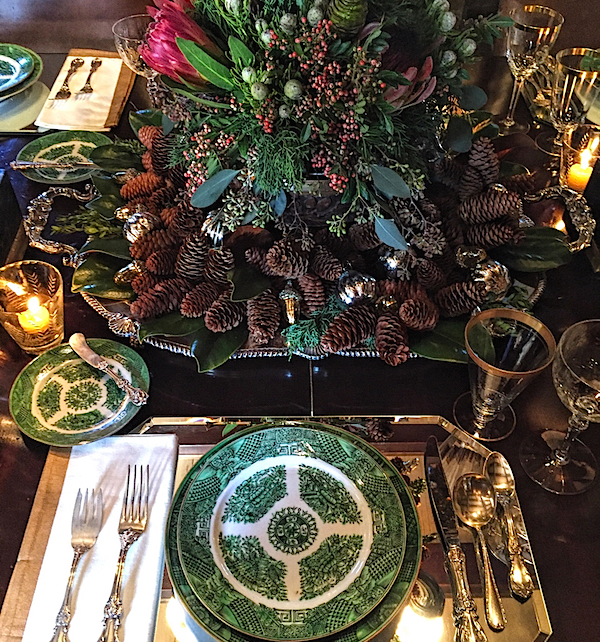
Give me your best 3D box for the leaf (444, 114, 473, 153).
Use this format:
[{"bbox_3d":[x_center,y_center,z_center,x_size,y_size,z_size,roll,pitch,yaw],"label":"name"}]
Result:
[{"bbox_3d":[0.224,-0.267,0.953,0.042,0.058,0.012,7,14,6],"label":"leaf"}]

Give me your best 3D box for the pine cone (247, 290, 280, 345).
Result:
[{"bbox_3d":[-0.043,-0.004,0.792,0.040,0.040,0.074,2,54,2],"label":"pine cone"}]

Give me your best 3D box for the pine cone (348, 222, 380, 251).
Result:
[{"bbox_3d":[0.094,-0.121,0.922,0.066,0.038,0.038,-32,54,-33],"label":"pine cone"}]

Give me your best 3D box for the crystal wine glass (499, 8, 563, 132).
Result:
[{"bbox_3d":[0.372,-0.408,1.117,0.087,0.193,0.087,0,46,0],"label":"crystal wine glass"}]

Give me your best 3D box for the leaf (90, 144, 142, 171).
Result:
[{"bbox_3d":[-0.285,-0.255,1.056,0.098,0.022,0.052,1,63,7],"label":"leaf"}]

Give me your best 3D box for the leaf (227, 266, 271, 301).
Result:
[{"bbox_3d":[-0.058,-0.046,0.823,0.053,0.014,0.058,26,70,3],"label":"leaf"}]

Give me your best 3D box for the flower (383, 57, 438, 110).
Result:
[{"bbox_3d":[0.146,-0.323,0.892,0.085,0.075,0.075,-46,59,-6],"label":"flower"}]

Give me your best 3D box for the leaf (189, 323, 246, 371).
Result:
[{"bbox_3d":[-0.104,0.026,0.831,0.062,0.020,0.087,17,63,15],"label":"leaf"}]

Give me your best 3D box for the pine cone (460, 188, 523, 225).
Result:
[{"bbox_3d":[0.268,-0.162,0.942,0.090,0.049,0.049,-9,47,-9],"label":"pine cone"}]

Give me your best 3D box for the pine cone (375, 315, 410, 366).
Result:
[{"bbox_3d":[0.107,0.021,0.773,0.040,0.040,0.070,-9,60,-8],"label":"pine cone"}]

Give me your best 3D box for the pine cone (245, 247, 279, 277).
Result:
[{"bbox_3d":[-0.044,-0.073,0.865,0.057,0.031,0.031,31,36,17],"label":"pine cone"}]

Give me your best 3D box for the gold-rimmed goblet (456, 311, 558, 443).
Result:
[{"bbox_3d":[0.209,0.063,0.710,0.087,0.127,0.087,0,46,0],"label":"gold-rimmed goblet"}]

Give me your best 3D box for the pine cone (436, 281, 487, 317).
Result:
[{"bbox_3d":[0.202,-0.028,0.832,0.078,0.041,0.041,-20,50,-18],"label":"pine cone"}]

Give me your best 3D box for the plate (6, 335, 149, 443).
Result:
[{"bbox_3d":[-0.246,0.081,0.759,0.153,0.021,0.153,2,46,-2],"label":"plate"}]

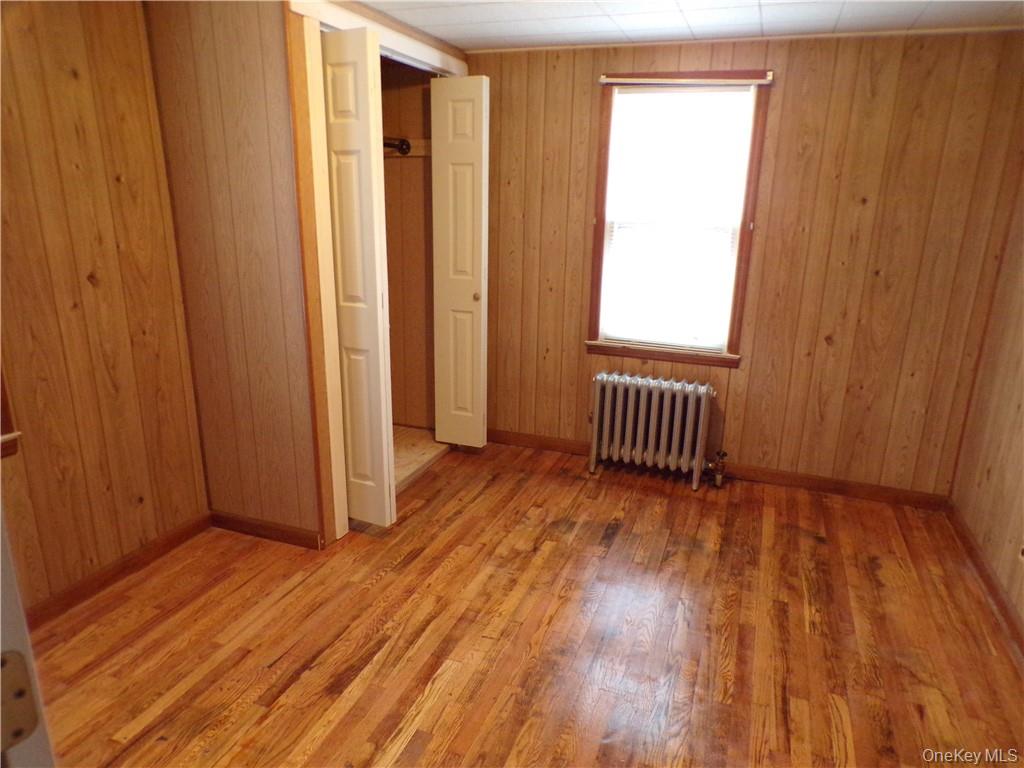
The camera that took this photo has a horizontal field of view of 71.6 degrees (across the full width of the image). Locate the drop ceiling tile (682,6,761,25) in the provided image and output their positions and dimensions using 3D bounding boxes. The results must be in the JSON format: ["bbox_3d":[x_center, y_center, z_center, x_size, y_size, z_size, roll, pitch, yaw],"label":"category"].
[{"bbox_3d":[0.866,-1.520,2.925,0.302,0.015,0.307,7,17,19],"label":"drop ceiling tile"}]

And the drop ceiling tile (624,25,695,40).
[{"bbox_3d":[0.688,-1.631,3.301,0.299,0.015,0.308,7,17,19],"label":"drop ceiling tile"}]

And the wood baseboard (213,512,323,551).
[{"bbox_3d":[-1.084,0.641,3.127,0.586,0.080,0.016,7,17,19],"label":"wood baseboard"}]

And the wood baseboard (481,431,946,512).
[{"bbox_3d":[0.961,0.447,3.960,2.606,0.080,0.016,7,17,19],"label":"wood baseboard"}]

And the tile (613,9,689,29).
[{"bbox_3d":[0.583,-1.554,3.022,0.299,0.015,0.307,7,17,19],"label":"tile"}]

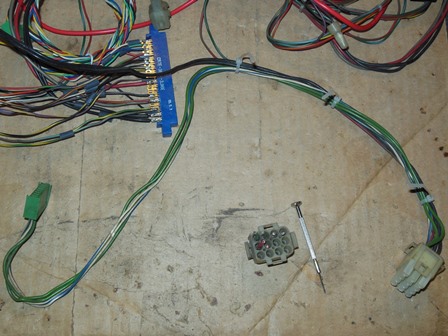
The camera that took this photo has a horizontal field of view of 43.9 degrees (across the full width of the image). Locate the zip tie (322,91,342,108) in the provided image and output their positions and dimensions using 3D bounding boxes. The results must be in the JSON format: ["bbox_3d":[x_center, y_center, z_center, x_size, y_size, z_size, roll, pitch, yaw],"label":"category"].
[{"bbox_3d":[0.088,-0.052,0.441,0.004,0.008,0.011,27,77,7],"label":"zip tie"}]

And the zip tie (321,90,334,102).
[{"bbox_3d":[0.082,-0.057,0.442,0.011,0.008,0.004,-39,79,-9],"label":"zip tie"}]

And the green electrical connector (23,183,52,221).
[{"bbox_3d":[-0.137,0.025,0.410,0.010,0.026,0.018,14,105,-5],"label":"green electrical connector"}]

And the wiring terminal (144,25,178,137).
[{"bbox_3d":[-0.052,-0.069,0.447,0.021,0.010,0.096,-8,76,-2],"label":"wiring terminal"}]

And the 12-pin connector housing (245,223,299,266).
[{"bbox_3d":[0.035,0.057,0.405,0.035,0.027,0.029,-12,76,-3],"label":"12-pin connector housing"}]

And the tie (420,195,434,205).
[{"bbox_3d":[0.154,0.024,0.421,0.011,0.008,0.004,-25,77,-6],"label":"tie"}]

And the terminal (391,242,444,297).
[{"bbox_3d":[0.137,0.073,0.398,0.029,0.028,0.027,44,73,10],"label":"terminal"}]

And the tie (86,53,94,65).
[{"bbox_3d":[-0.107,-0.087,0.444,0.005,0.010,0.010,-3,76,-1],"label":"tie"}]

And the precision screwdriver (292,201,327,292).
[{"bbox_3d":[0.065,0.060,0.416,0.008,0.008,0.069,-15,76,-4],"label":"precision screwdriver"}]

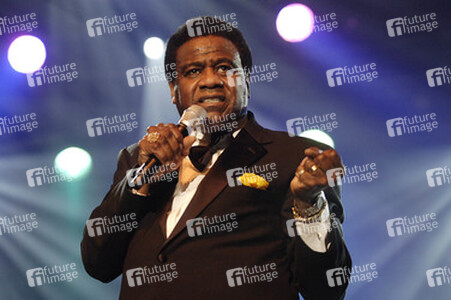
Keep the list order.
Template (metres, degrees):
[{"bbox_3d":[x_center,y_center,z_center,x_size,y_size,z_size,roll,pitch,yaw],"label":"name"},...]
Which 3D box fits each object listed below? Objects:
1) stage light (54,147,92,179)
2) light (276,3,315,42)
[{"bbox_3d":[-0.967,0.041,12.570,0.260,0.260,0.300,0,29,0],"label":"stage light"},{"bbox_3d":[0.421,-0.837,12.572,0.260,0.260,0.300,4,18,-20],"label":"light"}]

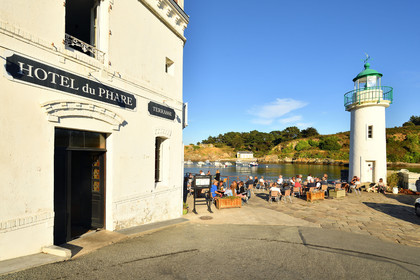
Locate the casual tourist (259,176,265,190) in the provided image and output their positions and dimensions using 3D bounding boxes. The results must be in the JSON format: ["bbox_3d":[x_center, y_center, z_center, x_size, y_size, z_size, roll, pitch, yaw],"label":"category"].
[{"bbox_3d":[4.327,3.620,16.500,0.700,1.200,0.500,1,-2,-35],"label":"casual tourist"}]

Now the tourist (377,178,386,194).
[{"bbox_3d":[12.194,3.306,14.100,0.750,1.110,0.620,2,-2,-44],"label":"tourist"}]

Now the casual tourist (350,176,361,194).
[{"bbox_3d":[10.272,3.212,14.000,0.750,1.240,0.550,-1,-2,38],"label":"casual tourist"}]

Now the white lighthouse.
[{"bbox_3d":[13.281,-1.558,16.700,3.200,10.600,3.200,-1,-2,37],"label":"white lighthouse"}]

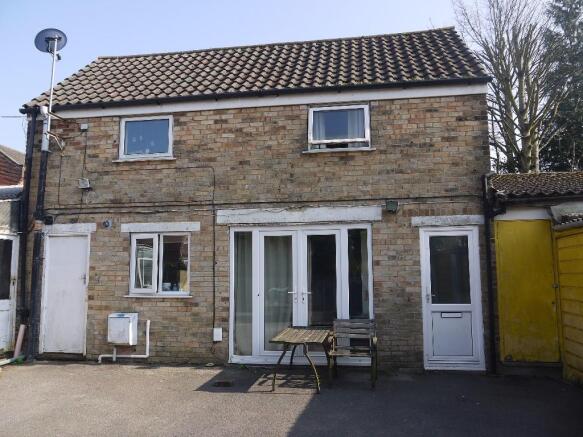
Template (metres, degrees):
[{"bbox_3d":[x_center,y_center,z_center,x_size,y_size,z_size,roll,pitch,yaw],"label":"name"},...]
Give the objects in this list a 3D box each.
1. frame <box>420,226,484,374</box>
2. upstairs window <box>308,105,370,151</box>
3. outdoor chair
[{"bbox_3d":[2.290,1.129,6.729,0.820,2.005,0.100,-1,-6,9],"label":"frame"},{"bbox_3d":[0.727,-1.383,7.185,0.930,0.675,0.160,-1,-6,9],"label":"upstairs window"},{"bbox_3d":[0.796,1.732,6.099,0.590,0.767,0.600,-1,-6,9],"label":"outdoor chair"}]

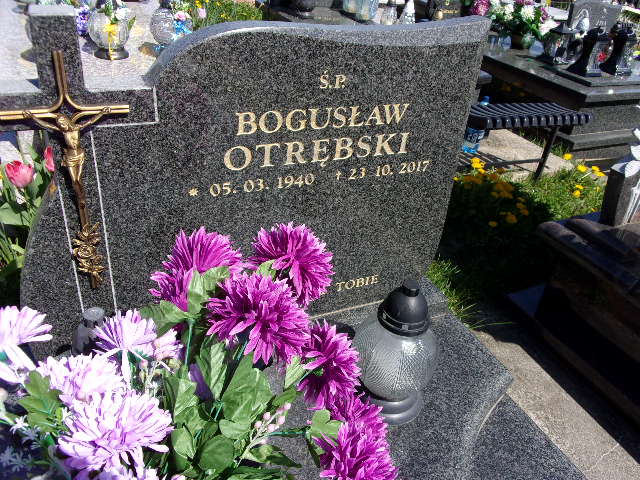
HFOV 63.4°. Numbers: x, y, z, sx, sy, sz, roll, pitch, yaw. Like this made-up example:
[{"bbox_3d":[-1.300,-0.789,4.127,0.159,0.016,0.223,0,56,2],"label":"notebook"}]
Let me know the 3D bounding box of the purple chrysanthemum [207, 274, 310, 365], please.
[{"bbox_3d":[-0.083,0.107,0.695,0.130,0.085,0.112,-3,72,-13],"label":"purple chrysanthemum"}]

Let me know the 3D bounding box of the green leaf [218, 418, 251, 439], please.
[{"bbox_3d":[-0.124,0.273,0.750,0.045,0.016,0.035,1,50,-8],"label":"green leaf"}]

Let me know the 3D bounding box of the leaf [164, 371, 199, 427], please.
[{"bbox_3d":[-0.185,0.211,0.690,0.046,0.025,0.078,6,63,-11],"label":"leaf"}]

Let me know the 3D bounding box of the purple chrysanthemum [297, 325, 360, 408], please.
[{"bbox_3d":[0.016,0.182,0.770,0.075,0.100,0.100,0,31,-7],"label":"purple chrysanthemum"}]

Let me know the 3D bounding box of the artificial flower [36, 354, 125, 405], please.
[{"bbox_3d":[-0.321,0.190,0.700,0.115,0.085,0.085,-13,63,-27],"label":"artificial flower"}]

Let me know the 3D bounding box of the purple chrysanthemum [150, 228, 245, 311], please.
[{"bbox_3d":[-0.180,0.043,0.760,0.115,0.095,0.095,4,31,-2],"label":"purple chrysanthemum"}]

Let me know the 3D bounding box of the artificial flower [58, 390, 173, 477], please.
[{"bbox_3d":[-0.257,0.243,0.650,0.128,0.080,0.100,-9,34,-22],"label":"artificial flower"}]

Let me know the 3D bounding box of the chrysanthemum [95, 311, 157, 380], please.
[{"bbox_3d":[-0.282,0.154,0.750,0.085,0.080,0.070,-9,34,-22],"label":"chrysanthemum"}]

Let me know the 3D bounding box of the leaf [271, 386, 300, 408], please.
[{"bbox_3d":[-0.051,0.234,0.770,0.042,0.015,0.028,-23,57,-22],"label":"leaf"}]

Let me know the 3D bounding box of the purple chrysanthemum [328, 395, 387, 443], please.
[{"bbox_3d":[0.058,0.265,0.755,0.080,0.070,0.090,11,31,10],"label":"purple chrysanthemum"}]

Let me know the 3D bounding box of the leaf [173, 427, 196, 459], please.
[{"bbox_3d":[-0.174,0.260,0.665,0.036,0.018,0.045,-11,62,-20],"label":"leaf"}]

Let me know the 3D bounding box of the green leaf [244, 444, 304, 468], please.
[{"bbox_3d":[-0.062,0.289,0.690,0.077,0.025,0.036,0,52,-6],"label":"green leaf"}]

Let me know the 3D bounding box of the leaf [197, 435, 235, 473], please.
[{"bbox_3d":[-0.133,0.272,0.660,0.050,0.018,0.055,0,56,-11],"label":"leaf"}]

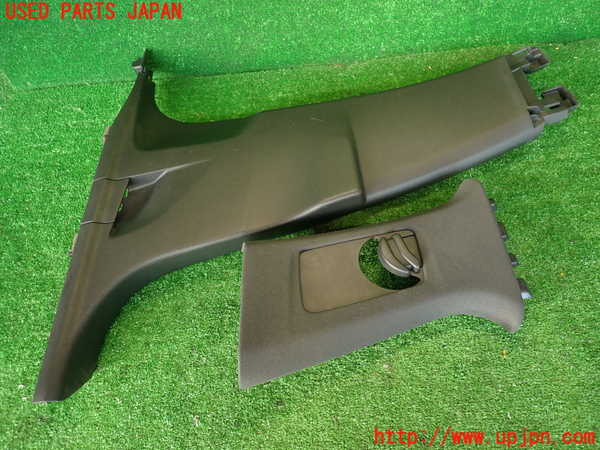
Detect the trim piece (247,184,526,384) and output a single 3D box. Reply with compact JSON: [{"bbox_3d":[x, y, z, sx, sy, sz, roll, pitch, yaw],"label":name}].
[{"bbox_3d":[0.104,0.043,0.557,0.390,0.075,0.230,-10,53,-8],"label":"trim piece"}]

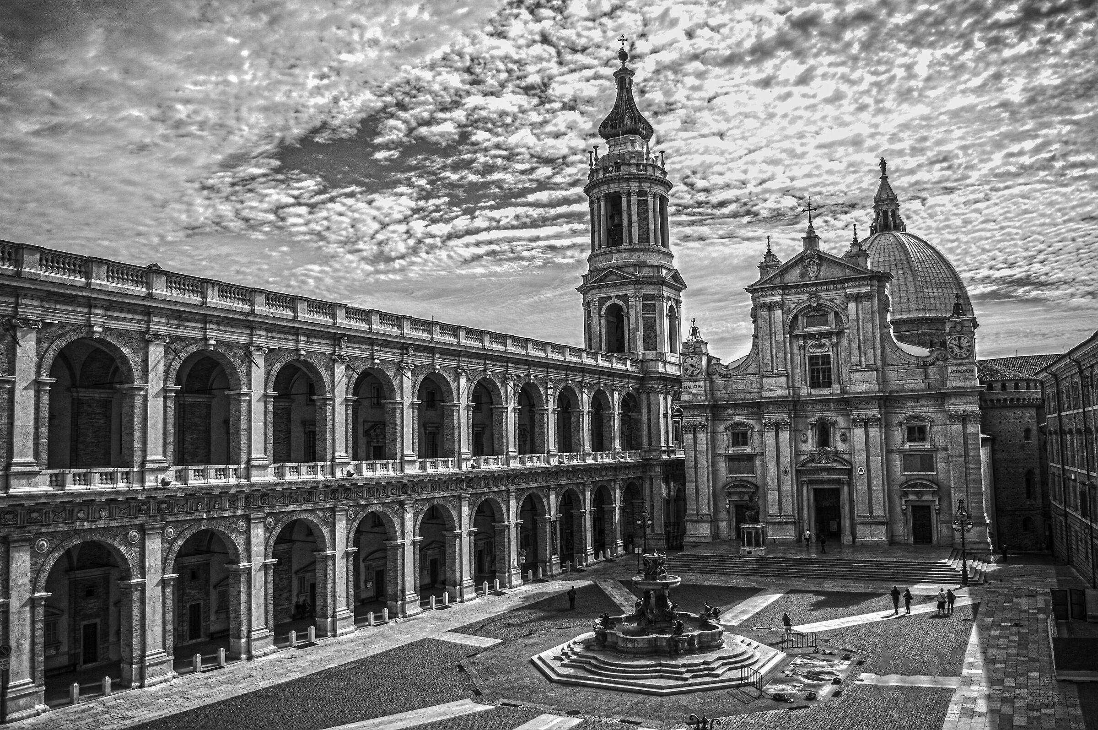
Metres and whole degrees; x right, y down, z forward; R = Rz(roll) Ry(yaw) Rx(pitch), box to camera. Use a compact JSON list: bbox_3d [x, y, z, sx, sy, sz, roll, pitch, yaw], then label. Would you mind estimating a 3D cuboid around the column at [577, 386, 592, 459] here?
[{"bbox_3d":[3.563,5.826,83.321,0.900,7.196,1.550,-5,-7,30],"label":"column"}]

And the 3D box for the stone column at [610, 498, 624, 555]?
[{"bbox_3d":[7.255,17.354,88.056,0.900,5.886,1.600,-5,-7,30],"label":"stone column"}]

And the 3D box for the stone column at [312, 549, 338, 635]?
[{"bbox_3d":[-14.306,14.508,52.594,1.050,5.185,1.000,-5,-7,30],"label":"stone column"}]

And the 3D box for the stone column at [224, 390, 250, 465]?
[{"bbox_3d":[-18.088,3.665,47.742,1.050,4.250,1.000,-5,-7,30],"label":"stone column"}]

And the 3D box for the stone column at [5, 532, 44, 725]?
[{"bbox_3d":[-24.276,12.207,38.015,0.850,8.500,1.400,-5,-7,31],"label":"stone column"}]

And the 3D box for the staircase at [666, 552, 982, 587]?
[{"bbox_3d":[22.591,17.659,71.628,27.000,1.250,3.200,-5,-7,30],"label":"staircase"}]

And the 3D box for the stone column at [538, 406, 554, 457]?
[{"bbox_3d":[-0.332,6.385,79.534,1.000,4.650,1.100,-5,-7,31],"label":"stone column"}]

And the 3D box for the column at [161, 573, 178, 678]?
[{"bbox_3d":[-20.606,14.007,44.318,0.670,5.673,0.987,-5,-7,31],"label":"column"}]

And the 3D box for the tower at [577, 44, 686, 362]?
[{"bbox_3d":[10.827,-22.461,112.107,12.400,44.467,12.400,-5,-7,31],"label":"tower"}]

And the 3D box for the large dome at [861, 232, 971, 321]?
[{"bbox_3d":[56.818,-14.293,135.725,23.500,16.000,23.500,-5,-7,30],"label":"large dome"}]

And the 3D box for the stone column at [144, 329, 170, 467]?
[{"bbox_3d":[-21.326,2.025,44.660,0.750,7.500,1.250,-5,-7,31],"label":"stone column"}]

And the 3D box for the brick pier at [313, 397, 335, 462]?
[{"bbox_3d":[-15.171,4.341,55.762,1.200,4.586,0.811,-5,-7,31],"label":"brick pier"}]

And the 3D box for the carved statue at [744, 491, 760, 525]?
[{"bbox_3d":[19.870,13.989,80.585,1.350,3.050,1.400,-5,-7,31],"label":"carved statue"}]

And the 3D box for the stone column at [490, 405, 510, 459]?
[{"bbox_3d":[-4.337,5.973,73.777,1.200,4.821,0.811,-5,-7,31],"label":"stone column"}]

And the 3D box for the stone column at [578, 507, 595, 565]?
[{"bbox_3d":[3.901,17.742,85.419,1.112,6.092,1.551,-5,-7,31],"label":"stone column"}]

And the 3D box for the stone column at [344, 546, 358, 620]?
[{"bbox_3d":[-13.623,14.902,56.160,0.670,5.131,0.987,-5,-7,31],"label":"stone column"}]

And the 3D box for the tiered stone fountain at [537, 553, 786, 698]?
[{"bbox_3d":[6.006,13.209,45.175,12.500,5.800,12.500,-5,-7,30],"label":"tiered stone fountain"}]

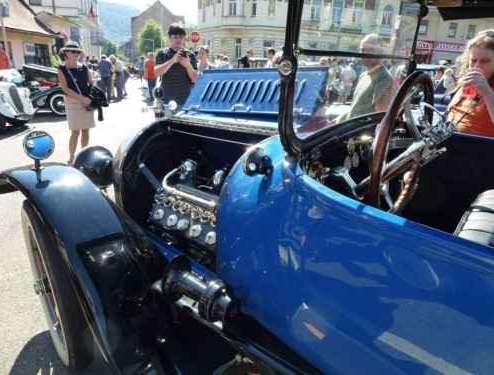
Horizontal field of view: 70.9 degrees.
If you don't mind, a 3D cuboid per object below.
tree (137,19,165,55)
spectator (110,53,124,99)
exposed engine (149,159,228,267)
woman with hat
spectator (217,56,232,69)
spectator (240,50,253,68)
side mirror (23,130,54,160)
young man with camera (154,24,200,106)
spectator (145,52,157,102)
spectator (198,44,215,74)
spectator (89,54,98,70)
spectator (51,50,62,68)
[{"bbox_3d":[-14.486,-21.887,53.228,4.200,7.400,4.200,3,20,0],"label":"tree"},{"bbox_3d":[-5.212,-4.362,13.672,0.550,1.650,0.500,0,20,-9],"label":"spectator"},{"bbox_3d":[-0.162,0.170,1.772,0.500,0.500,0.620,-16,27,-42],"label":"exposed engine"},{"bbox_3d":[-2.406,-1.125,4.831,0.550,1.670,0.380,-9,23,-30],"label":"woman with hat"},{"bbox_3d":[-0.719,-3.169,10.783,0.480,1.700,0.320,5,20,6],"label":"spectator"},{"bbox_3d":[-0.028,-2.501,8.804,0.340,1.820,0.480,13,22,27],"label":"spectator"},{"bbox_3d":[-0.898,-0.182,1.500,0.120,0.125,0.040,-13,25,-37],"label":"side mirror"},{"bbox_3d":[-0.702,-0.678,3.557,0.520,1.840,0.450,-2,20,-12],"label":"young man with camera"},{"bbox_3d":[-3.545,-4.036,12.786,0.500,1.740,0.350,0,20,-9],"label":"spectator"},{"bbox_3d":[-0.614,-1.113,4.986,0.460,1.710,0.320,13,22,26],"label":"spectator"},{"bbox_3d":[-7.784,-5.933,17.768,0.480,1.600,0.320,-2,20,-12],"label":"spectator"},{"bbox_3d":[-7.455,-4.543,13.781,0.500,1.680,0.320,7,20,12],"label":"spectator"}]

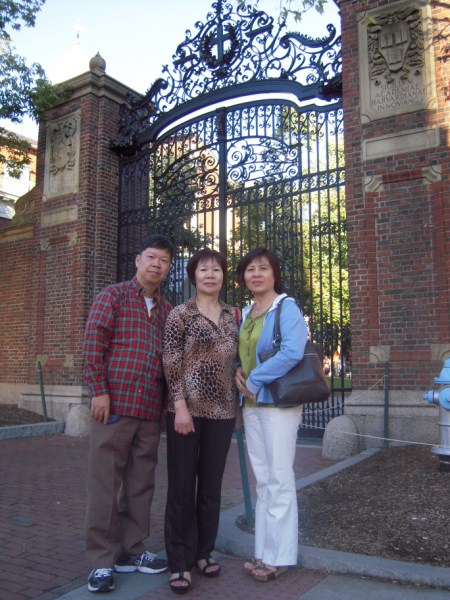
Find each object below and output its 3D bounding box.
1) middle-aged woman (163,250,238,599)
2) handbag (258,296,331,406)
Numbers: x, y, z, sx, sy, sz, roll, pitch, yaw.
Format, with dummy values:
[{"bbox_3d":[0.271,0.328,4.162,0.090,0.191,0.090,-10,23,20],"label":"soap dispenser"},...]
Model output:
[{"bbox_3d":[-0.115,0.519,2.886,0.440,1.570,0.360,2,-8,-12],"label":"middle-aged woman"},{"bbox_3d":[0.335,0.259,2.902,0.340,0.520,0.150,4,-9,-25],"label":"handbag"}]

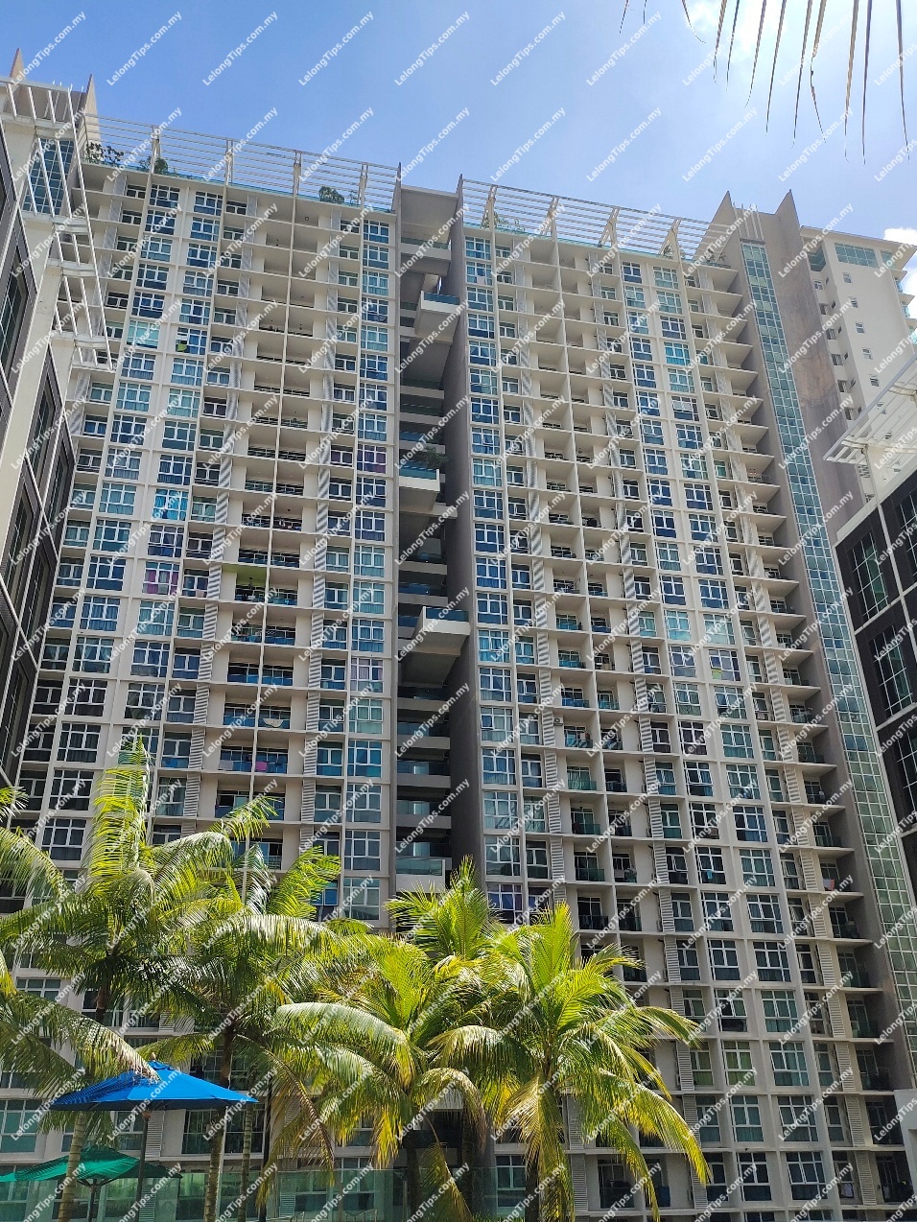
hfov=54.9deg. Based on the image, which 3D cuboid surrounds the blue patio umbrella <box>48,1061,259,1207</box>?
[{"bbox_3d":[-4.064,7.097,11.290,2.650,2.500,2.650,-1,-29,0],"label":"blue patio umbrella"}]

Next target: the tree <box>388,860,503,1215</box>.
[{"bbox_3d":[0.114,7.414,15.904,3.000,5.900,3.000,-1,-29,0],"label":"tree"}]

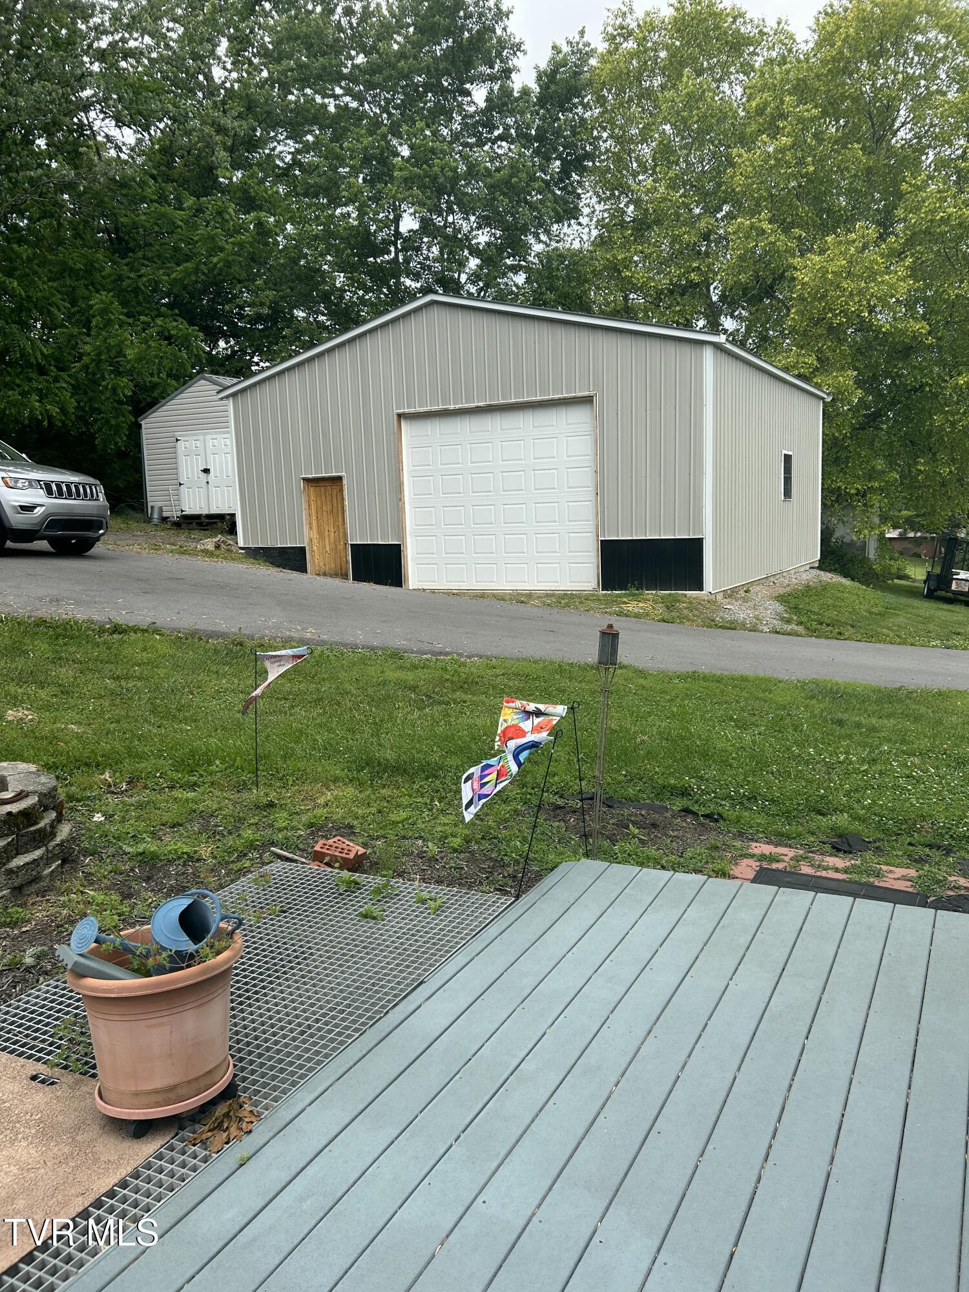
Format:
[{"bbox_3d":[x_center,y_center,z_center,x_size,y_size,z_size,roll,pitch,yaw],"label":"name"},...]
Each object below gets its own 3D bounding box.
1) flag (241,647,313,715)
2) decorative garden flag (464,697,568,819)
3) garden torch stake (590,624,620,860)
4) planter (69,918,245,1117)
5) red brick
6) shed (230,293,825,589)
[{"bbox_3d":[-1.261,0.209,5.900,0.380,0.400,0.180,-1,8,7],"label":"flag"},{"bbox_3d":[0.136,0.531,4.500,0.420,0.500,0.270,2,8,24],"label":"decorative garden flag"},{"bbox_3d":[0.558,0.472,4.643,0.105,1.164,0.105,3,8,-1],"label":"garden torch stake"},{"bbox_3d":[-0.905,1.043,2.725,0.460,0.380,0.460,-5,8,-20],"label":"planter"},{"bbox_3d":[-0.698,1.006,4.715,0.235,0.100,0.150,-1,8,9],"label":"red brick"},{"bbox_3d":[1.453,-3.973,20.381,9.660,4.970,9.450,2,9,28],"label":"shed"}]

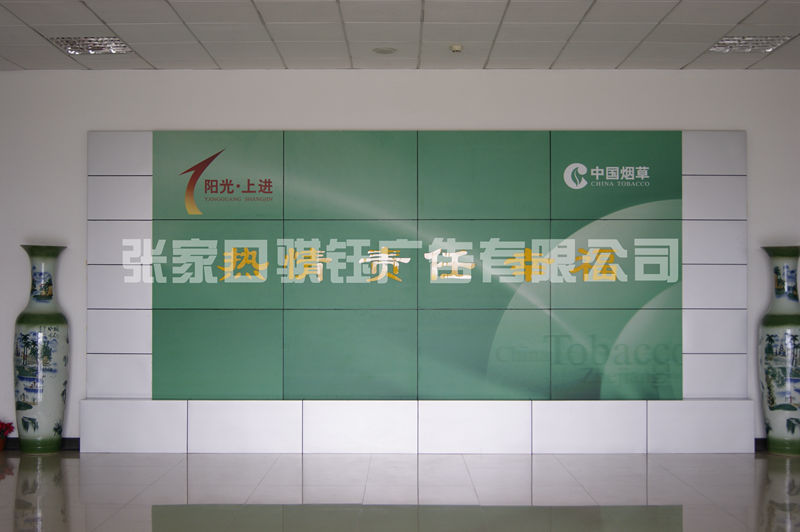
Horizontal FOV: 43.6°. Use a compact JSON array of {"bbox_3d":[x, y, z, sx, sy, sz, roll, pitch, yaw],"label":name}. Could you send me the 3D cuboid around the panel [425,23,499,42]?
[{"bbox_3d":[0.468,-1.831,7.803,0.600,0.020,0.570,0,-1,0],"label":"panel"}]

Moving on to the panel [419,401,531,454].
[{"bbox_3d":[0.652,1.404,8.735,0.992,0.462,0.050,0,-1,0],"label":"panel"}]

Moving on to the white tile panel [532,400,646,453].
[{"bbox_3d":[1.660,1.407,8.738,1.010,0.465,0.030,0,-1,0],"label":"white tile panel"}]

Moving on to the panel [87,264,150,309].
[{"bbox_3d":[-2.516,0.187,8.998,0.584,0.401,0.040,0,-1,0],"label":"panel"}]

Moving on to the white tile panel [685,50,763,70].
[{"bbox_3d":[2.877,-1.817,8.830,0.600,0.020,0.600,0,-1,0],"label":"white tile panel"}]

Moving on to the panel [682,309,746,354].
[{"bbox_3d":[2.833,0.594,8.994,0.600,0.400,0.030,0,-1,0],"label":"panel"}]

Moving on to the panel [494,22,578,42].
[{"bbox_3d":[1.070,-1.839,7.824,0.600,0.020,0.600,0,-1,0],"label":"panel"}]

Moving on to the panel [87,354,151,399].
[{"bbox_3d":[-2.518,0.993,8.982,0.600,0.400,0.030,0,-1,0],"label":"panel"}]

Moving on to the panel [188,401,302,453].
[{"bbox_3d":[-1.373,1.429,8.858,1.024,0.470,0.030,0,-1,0],"label":"panel"}]

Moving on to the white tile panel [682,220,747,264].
[{"bbox_3d":[2.832,-0.214,9.018,0.582,0.401,0.050,0,-1,0],"label":"white tile panel"}]

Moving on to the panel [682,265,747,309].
[{"bbox_3d":[2.866,0.192,9.061,0.595,0.405,0.030,0,-1,0],"label":"panel"}]

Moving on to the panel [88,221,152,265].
[{"bbox_3d":[-2.518,-0.213,9.005,0.585,0.400,0.040,0,-1,0],"label":"panel"}]

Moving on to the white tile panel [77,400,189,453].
[{"bbox_3d":[-2.320,1.402,8.735,0.935,0.458,0.050,0,-1,0],"label":"white tile panel"}]

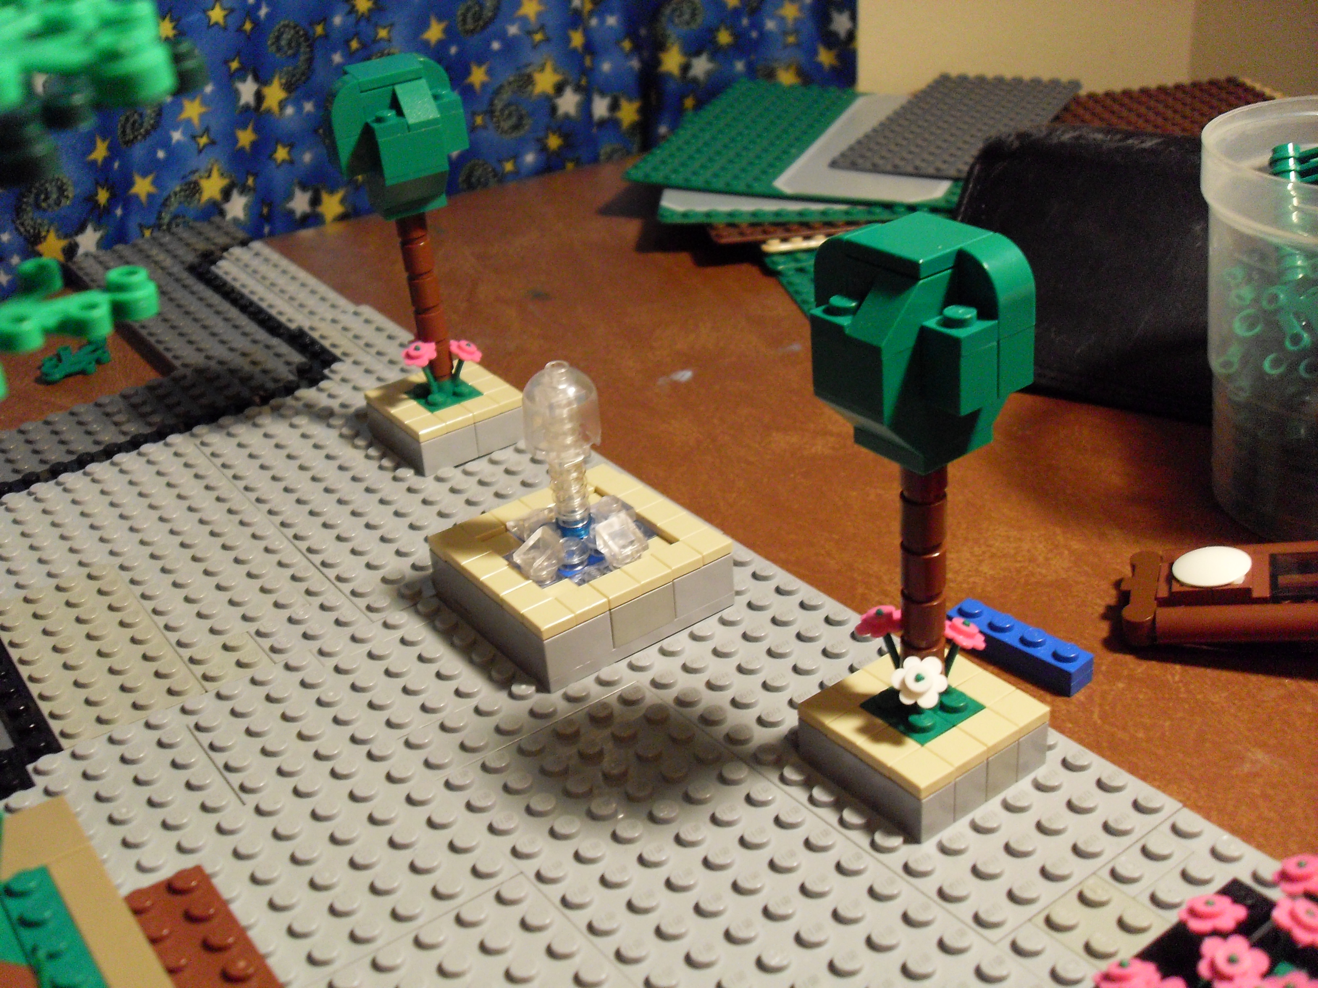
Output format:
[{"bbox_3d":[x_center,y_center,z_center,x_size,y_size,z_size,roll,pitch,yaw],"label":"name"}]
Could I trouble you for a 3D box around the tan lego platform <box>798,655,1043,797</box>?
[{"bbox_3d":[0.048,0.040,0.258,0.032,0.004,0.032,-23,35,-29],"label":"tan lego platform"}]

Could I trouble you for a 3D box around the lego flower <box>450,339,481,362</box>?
[{"bbox_3d":[-0.052,-0.039,0.379,0.009,0.003,0.009,23,31,-8],"label":"lego flower"}]

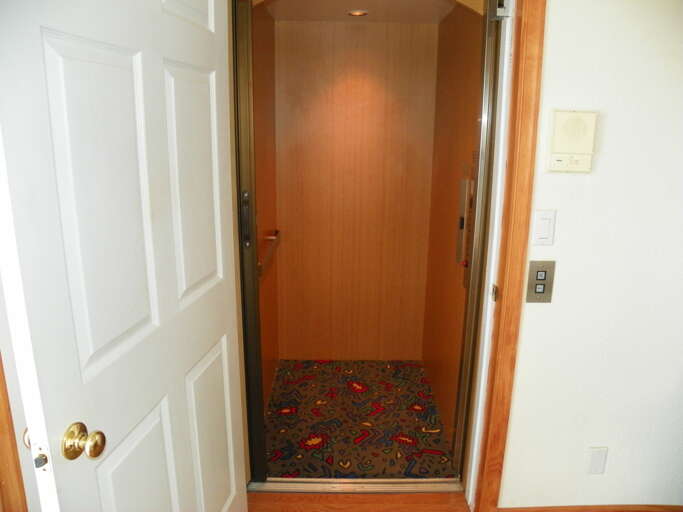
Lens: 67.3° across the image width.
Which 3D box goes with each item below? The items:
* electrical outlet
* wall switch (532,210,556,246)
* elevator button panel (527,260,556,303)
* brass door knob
[{"bbox_3d":[0.951,0.760,1.897,0.071,0.115,0.010,1,14,0],"label":"electrical outlet"},{"bbox_3d":[0.659,-0.090,1.661,0.070,0.115,0.008,0,14,-1],"label":"wall switch"},{"bbox_3d":[0.665,0.088,1.708,0.084,0.144,0.006,0,14,-1],"label":"elevator button panel"},{"bbox_3d":[-0.453,0.337,0.922,0.058,0.064,0.064,3,14,9],"label":"brass door knob"}]

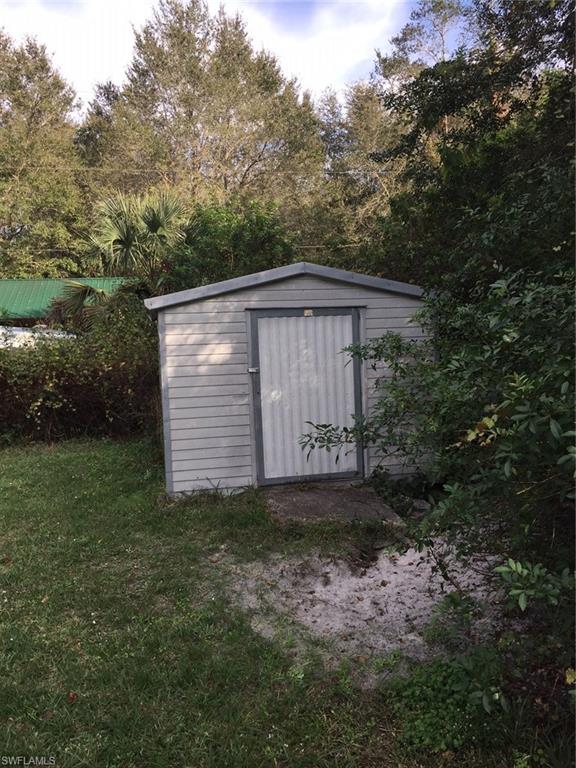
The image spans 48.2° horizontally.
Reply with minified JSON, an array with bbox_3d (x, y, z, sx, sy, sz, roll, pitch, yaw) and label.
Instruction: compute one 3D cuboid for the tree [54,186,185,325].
[{"bbox_3d":[-3.258,-1.511,13.137,2.800,4.728,2.800,-3,3,-14],"label":"tree"}]

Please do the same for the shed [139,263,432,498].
[{"bbox_3d":[-0.052,-0.178,8.424,3.380,2.403,2.900,-3,3,-11],"label":"shed"}]

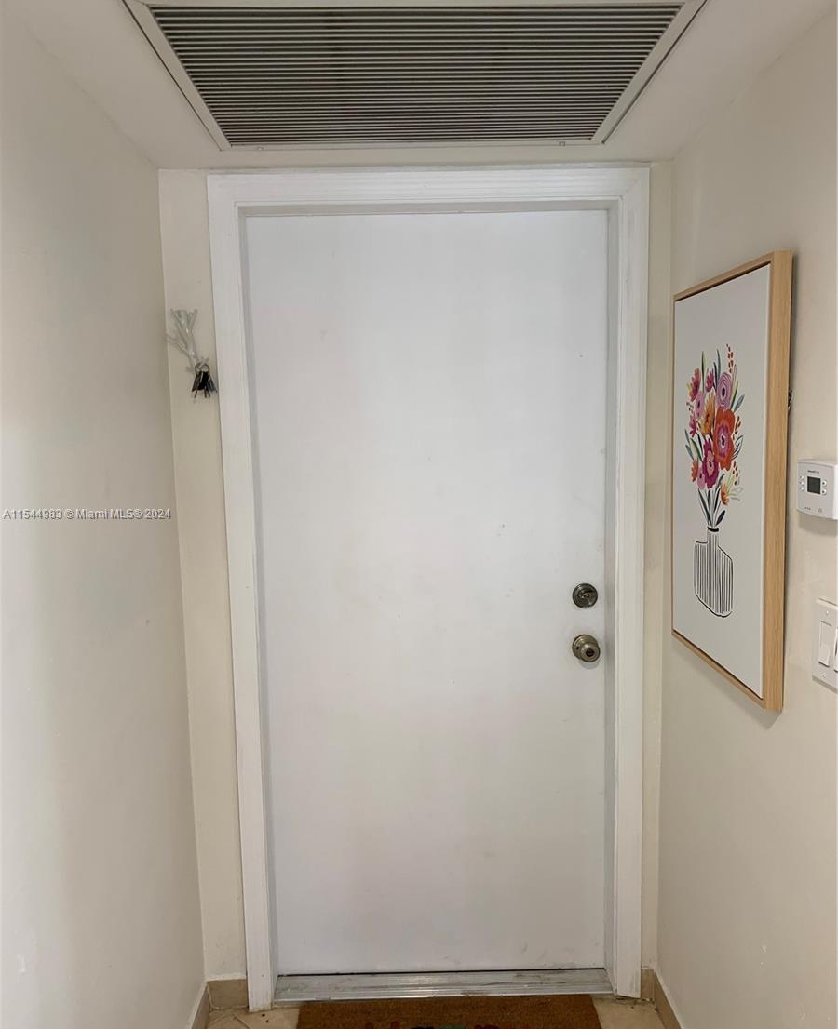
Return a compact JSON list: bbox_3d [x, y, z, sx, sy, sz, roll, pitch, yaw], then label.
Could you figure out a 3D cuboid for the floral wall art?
[{"bbox_3d":[0.609,-0.076,1.686,0.036,0.785,0.515,-1,7,-1],"label":"floral wall art"}]

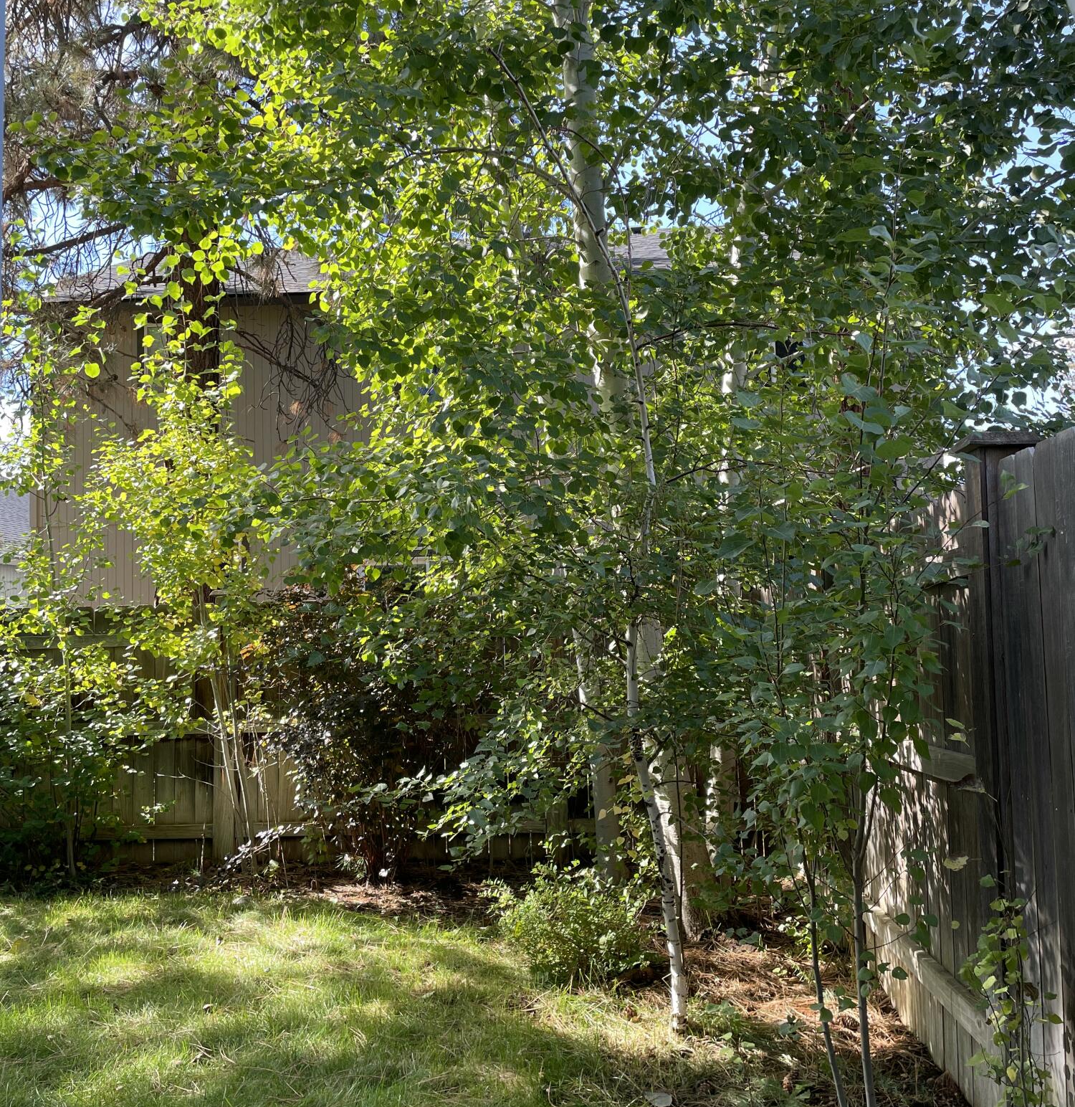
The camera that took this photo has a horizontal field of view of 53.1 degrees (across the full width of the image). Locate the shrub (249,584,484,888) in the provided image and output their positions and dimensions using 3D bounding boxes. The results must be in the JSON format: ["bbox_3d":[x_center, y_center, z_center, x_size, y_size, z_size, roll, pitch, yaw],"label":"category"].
[{"bbox_3d":[-1.090,1.145,6.950,1.380,1.880,1.200,-1,-5,2],"label":"shrub"}]

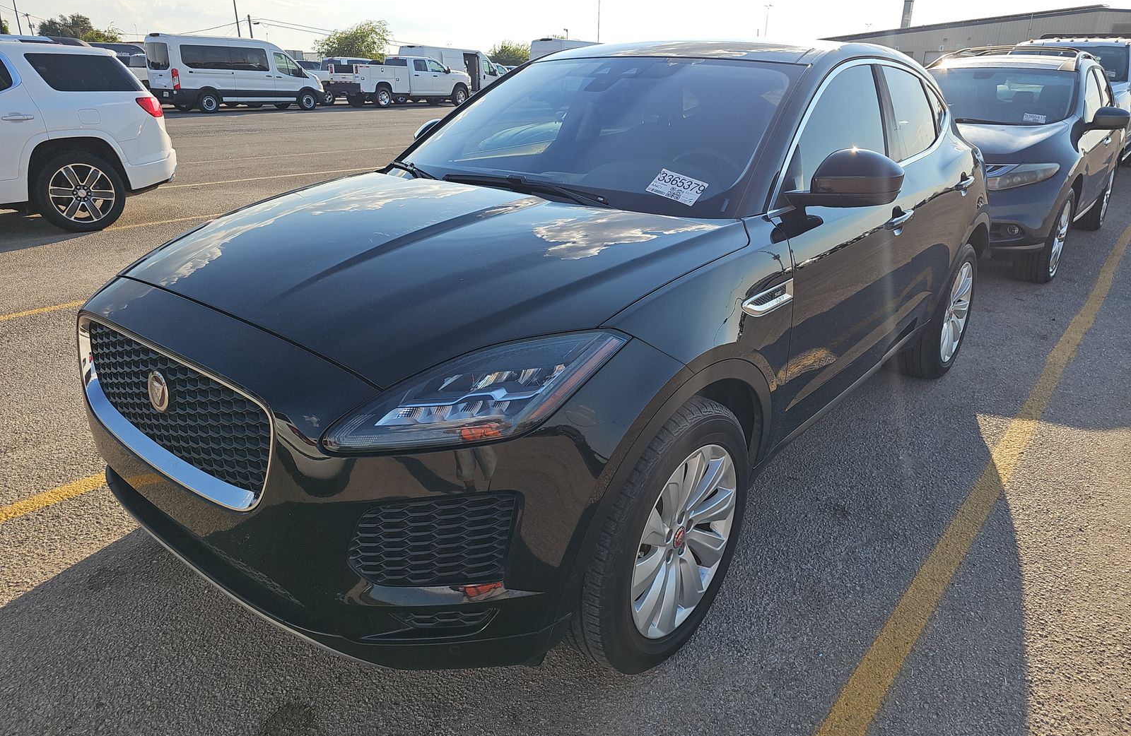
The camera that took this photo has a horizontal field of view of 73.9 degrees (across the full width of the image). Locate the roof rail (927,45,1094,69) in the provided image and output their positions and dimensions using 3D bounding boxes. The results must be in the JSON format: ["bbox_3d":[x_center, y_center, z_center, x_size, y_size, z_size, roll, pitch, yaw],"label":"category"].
[{"bbox_3d":[4.404,-2.989,7.278,1.190,0.200,1.750,17,26,37],"label":"roof rail"}]

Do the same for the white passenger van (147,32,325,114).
[{"bbox_3d":[-11.826,-10.763,27.563,2.120,2.560,5.980,18,27,39],"label":"white passenger van"}]

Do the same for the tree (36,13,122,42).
[{"bbox_3d":[-51.157,-33.223,79.295,8.900,7.600,8.000,-12,24,-29],"label":"tree"}]

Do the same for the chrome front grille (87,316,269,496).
[{"bbox_3d":[-0.928,0.097,1.724,0.900,0.320,0.115,17,27,36],"label":"chrome front grille"}]

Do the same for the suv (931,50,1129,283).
[{"bbox_3d":[4.015,-2.076,7.130,1.950,1.740,4.800,17,26,37],"label":"suv"}]

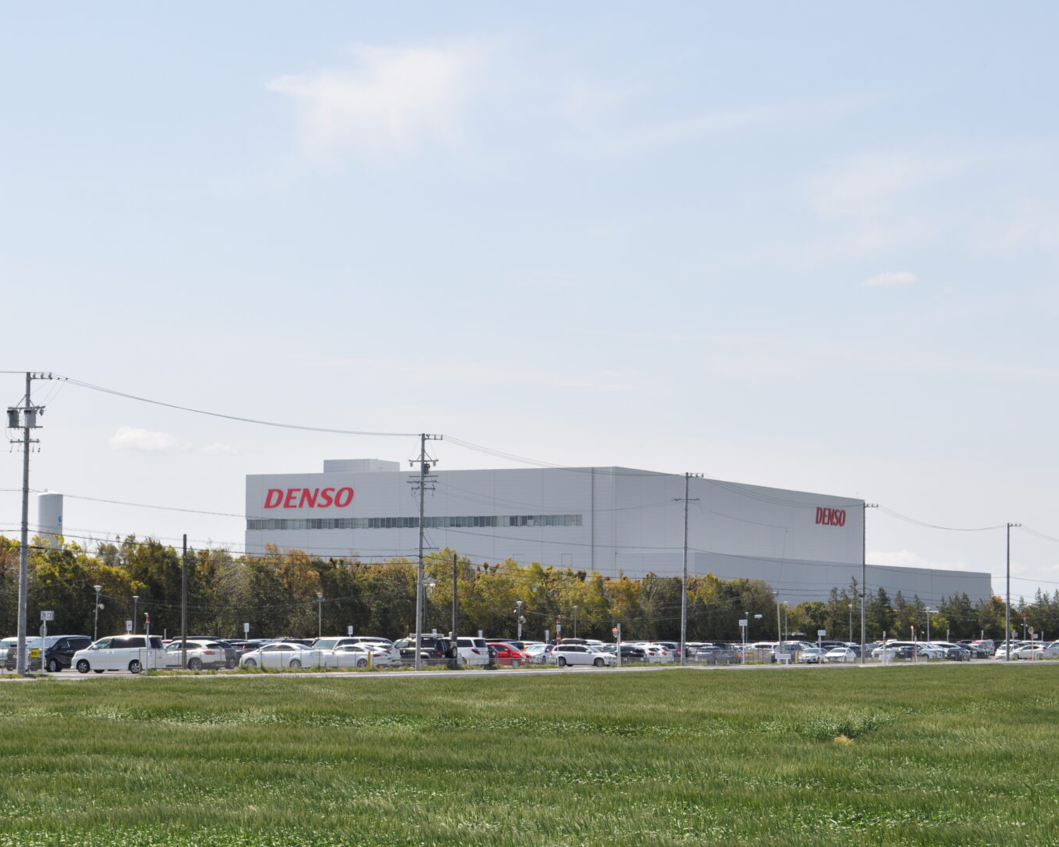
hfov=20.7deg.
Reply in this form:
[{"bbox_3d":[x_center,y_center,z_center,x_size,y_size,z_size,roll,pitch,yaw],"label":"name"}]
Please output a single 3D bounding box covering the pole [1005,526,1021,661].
[{"bbox_3d":[45.163,15.811,271.486,1.450,12.900,0.360,-2,-5,25],"label":"pole"}]

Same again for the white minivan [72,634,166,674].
[{"bbox_3d":[-19.457,10.996,137.569,4.620,1.820,1.710,-2,-5,25],"label":"white minivan"}]

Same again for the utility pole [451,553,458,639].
[{"bbox_3d":[-4.850,12.267,190.785,0.270,7.500,0.270,-2,-5,24],"label":"utility pole"}]

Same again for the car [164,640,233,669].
[{"bbox_3d":[-19.446,12.986,162.564,4.700,1.690,1.840,-2,-5,24],"label":"car"}]

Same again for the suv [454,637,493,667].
[{"bbox_3d":[-4.807,13.776,174.071,4.830,1.890,1.830,-2,-5,25],"label":"suv"}]

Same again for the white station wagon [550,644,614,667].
[{"bbox_3d":[3.649,15.878,198.558,4.720,1.530,1.840,-2,-5,24],"label":"white station wagon"}]

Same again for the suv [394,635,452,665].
[{"bbox_3d":[-6.720,13.374,169.575,4.700,2.000,1.800,-2,-5,25],"label":"suv"}]

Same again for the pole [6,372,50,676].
[{"bbox_3d":[-21.329,4.368,123.486,1.850,12.900,0.700,-2,-5,25],"label":"pole"}]

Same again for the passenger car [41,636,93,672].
[{"bbox_3d":[-24.500,11.990,151.072,1.850,1.900,4.920,-2,-5,24],"label":"passenger car"}]

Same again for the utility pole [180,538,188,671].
[{"bbox_3d":[-16.885,8.838,142.258,0.270,6.850,0.270,-2,-5,25],"label":"utility pole"}]

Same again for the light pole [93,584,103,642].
[{"bbox_3d":[-26.970,12.673,181.194,0.520,5.100,0.520,0,-4,0],"label":"light pole"}]

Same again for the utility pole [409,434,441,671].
[{"bbox_3d":[-6.041,7.393,167.017,1.950,13.600,0.500,-2,-5,24],"label":"utility pole"}]

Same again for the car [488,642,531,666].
[{"bbox_3d":[-1.877,15.376,192.057,4.000,1.510,1.700,-2,-5,24],"label":"car"}]

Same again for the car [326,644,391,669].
[{"bbox_3d":[-10.101,13.149,163.054,4.620,1.440,1.800,-2,-5,25],"label":"car"}]

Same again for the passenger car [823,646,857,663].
[{"bbox_3d":[27.628,20.453,257.055,1.780,1.440,4.550,-2,-5,24],"label":"passenger car"}]

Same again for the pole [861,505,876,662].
[{"bbox_3d":[27.096,12.756,231.986,1.350,12.900,0.360,-2,-5,25],"label":"pole"}]

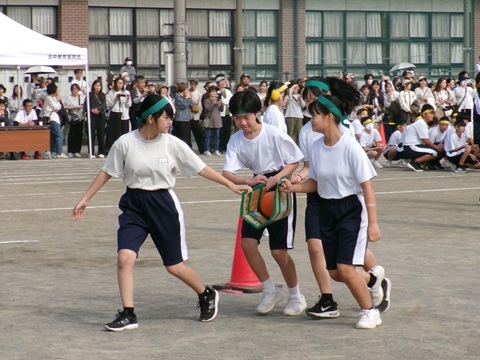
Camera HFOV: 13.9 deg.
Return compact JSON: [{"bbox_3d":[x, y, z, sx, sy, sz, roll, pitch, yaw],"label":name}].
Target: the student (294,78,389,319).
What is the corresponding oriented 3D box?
[{"bbox_3d":[0.657,0.120,12.750,0.660,1.540,0.500,-3,4,-40],"label":"student"}]

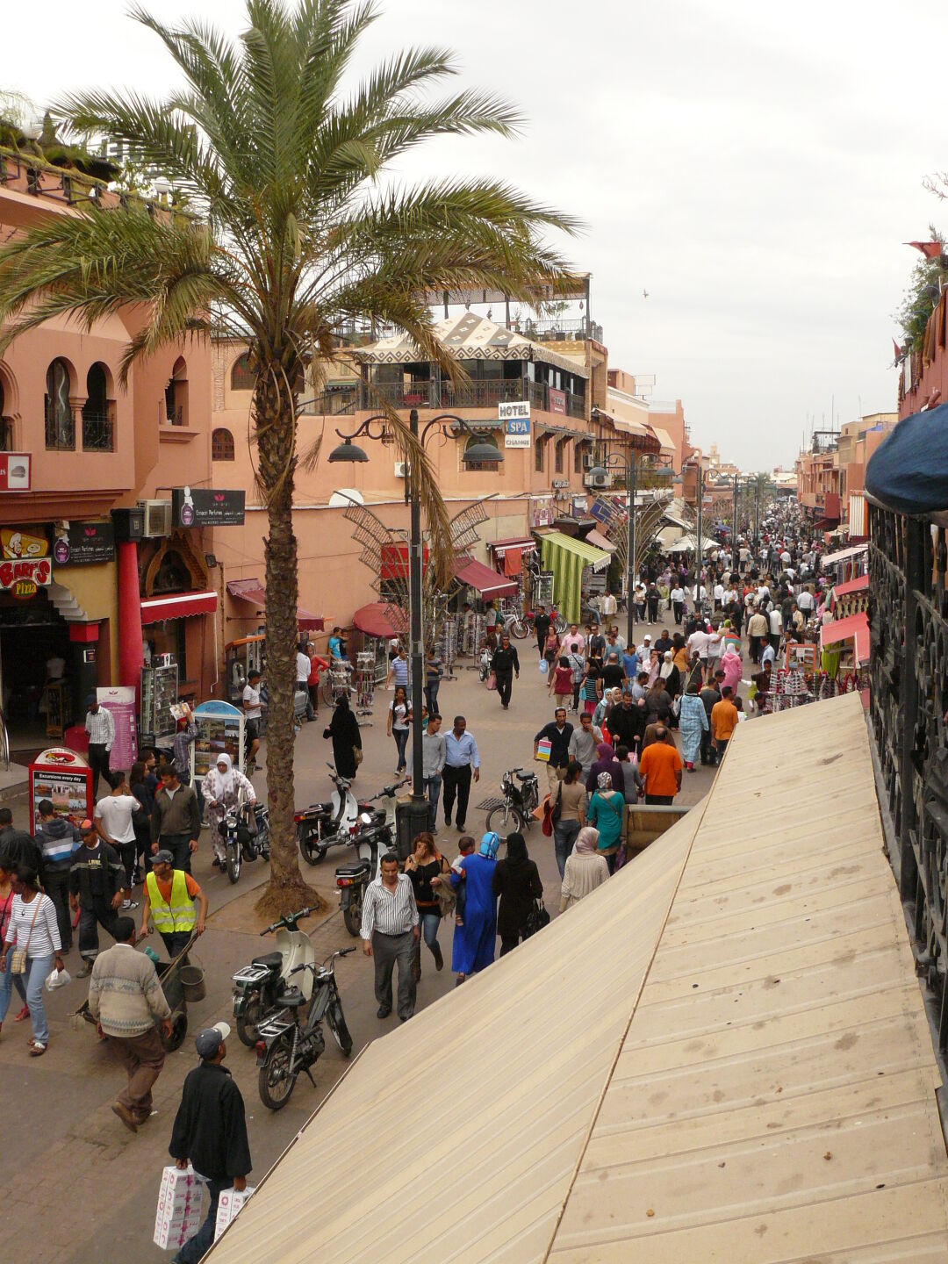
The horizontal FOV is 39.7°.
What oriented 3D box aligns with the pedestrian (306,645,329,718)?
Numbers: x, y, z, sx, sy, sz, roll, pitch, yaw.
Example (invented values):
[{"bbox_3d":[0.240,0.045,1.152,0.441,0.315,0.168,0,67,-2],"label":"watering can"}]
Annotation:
[{"bbox_3d":[-3.728,1.139,31.218,0.500,1.660,0.380,3,7,25],"label":"pedestrian"}]

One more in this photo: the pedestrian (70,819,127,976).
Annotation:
[{"bbox_3d":[-4.158,2.916,14.565,0.580,1.720,0.500,0,6,1],"label":"pedestrian"}]

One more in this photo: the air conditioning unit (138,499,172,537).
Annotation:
[{"bbox_3d":[-6.528,-2.334,26.903,0.330,0.720,0.850,2,6,22],"label":"air conditioning unit"}]

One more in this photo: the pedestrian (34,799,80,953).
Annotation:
[{"bbox_3d":[-4.898,2.818,15.431,0.520,1.730,0.380,-1,6,-6],"label":"pedestrian"}]

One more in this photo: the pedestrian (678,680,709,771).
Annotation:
[{"bbox_3d":[4.203,1.776,25.283,0.560,1.700,0.420,2,7,14],"label":"pedestrian"}]

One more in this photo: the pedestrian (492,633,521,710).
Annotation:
[{"bbox_3d":[0.768,0.941,31.457,0.640,1.800,0.420,0,6,2],"label":"pedestrian"}]

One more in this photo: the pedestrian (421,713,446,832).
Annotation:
[{"bbox_3d":[-0.719,2.166,20.489,0.580,1.820,0.420,0,6,-3],"label":"pedestrian"}]

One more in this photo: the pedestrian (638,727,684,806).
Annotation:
[{"bbox_3d":[2.790,2.259,19.629,0.660,1.740,0.400,1,6,12],"label":"pedestrian"}]

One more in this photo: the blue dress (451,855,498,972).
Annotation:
[{"bbox_3d":[0.005,2.981,13.873,0.520,1.310,0.400,1,6,10],"label":"blue dress"}]

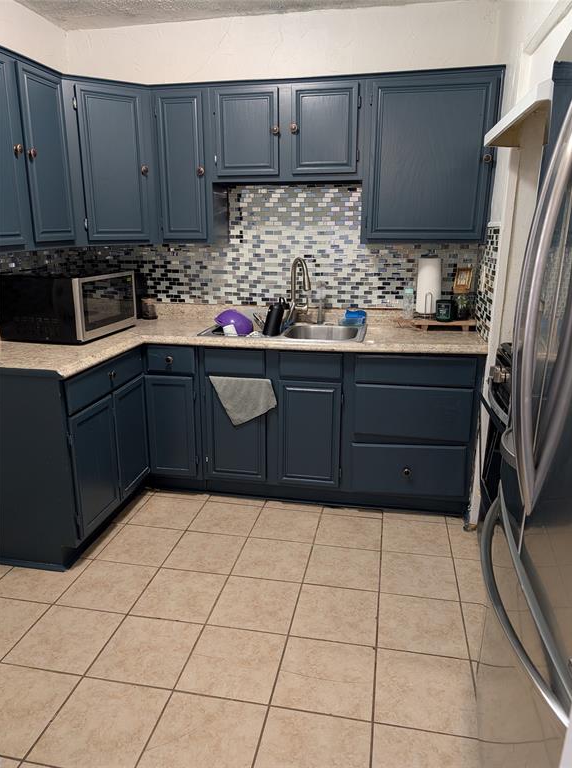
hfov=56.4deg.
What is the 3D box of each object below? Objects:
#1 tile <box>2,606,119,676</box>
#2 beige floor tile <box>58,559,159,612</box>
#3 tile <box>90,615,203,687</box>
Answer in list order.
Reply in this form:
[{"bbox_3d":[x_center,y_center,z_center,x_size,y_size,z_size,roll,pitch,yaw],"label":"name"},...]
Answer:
[{"bbox_3d":[-0.789,0.920,1.931,0.308,0.012,0.300,3,15,11],"label":"tile"},{"bbox_3d":[-0.723,0.832,2.196,0.305,0.010,0.302,3,16,11],"label":"beige floor tile"},{"bbox_3d":[-0.476,0.925,1.851,0.305,0.010,0.302,3,16,11],"label":"tile"}]

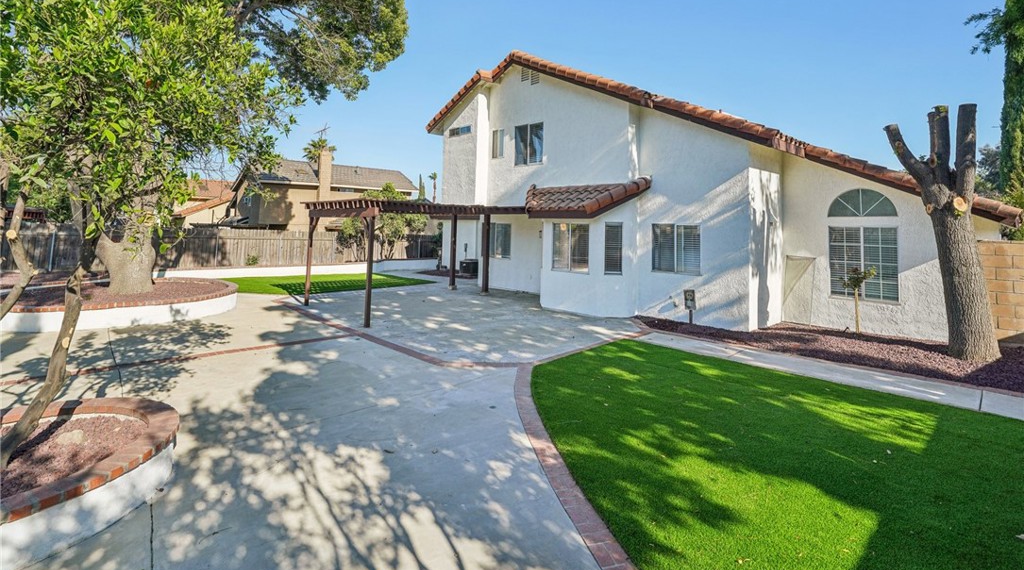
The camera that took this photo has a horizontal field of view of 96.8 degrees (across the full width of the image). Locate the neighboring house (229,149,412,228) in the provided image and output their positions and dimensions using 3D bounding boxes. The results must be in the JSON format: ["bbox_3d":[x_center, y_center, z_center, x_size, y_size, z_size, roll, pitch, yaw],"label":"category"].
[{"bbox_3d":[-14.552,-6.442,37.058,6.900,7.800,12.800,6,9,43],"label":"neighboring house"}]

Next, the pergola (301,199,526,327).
[{"bbox_3d":[-2.490,-0.833,12.377,3.800,2.620,5.400,6,9,43],"label":"pergola"}]

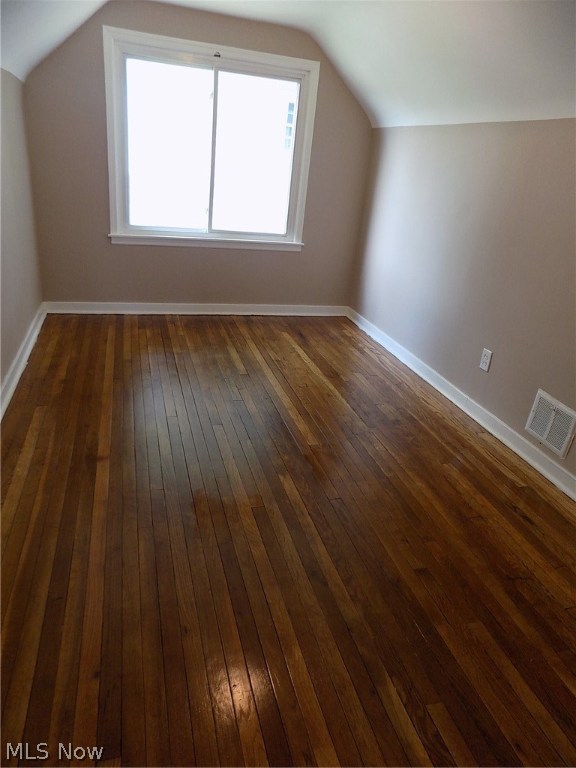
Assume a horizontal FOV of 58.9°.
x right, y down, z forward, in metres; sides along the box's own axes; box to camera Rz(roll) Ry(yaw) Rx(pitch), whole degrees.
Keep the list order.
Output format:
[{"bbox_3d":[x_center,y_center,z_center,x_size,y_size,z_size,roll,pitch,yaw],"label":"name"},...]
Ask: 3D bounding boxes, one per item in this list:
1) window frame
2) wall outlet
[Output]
[{"bbox_3d":[-0.558,-1.752,3.882,1.550,1.400,0.100,-2,25,-17],"label":"window frame"},{"bbox_3d":[1.131,-0.135,2.911,0.011,0.115,0.071,-2,25,-17],"label":"wall outlet"}]

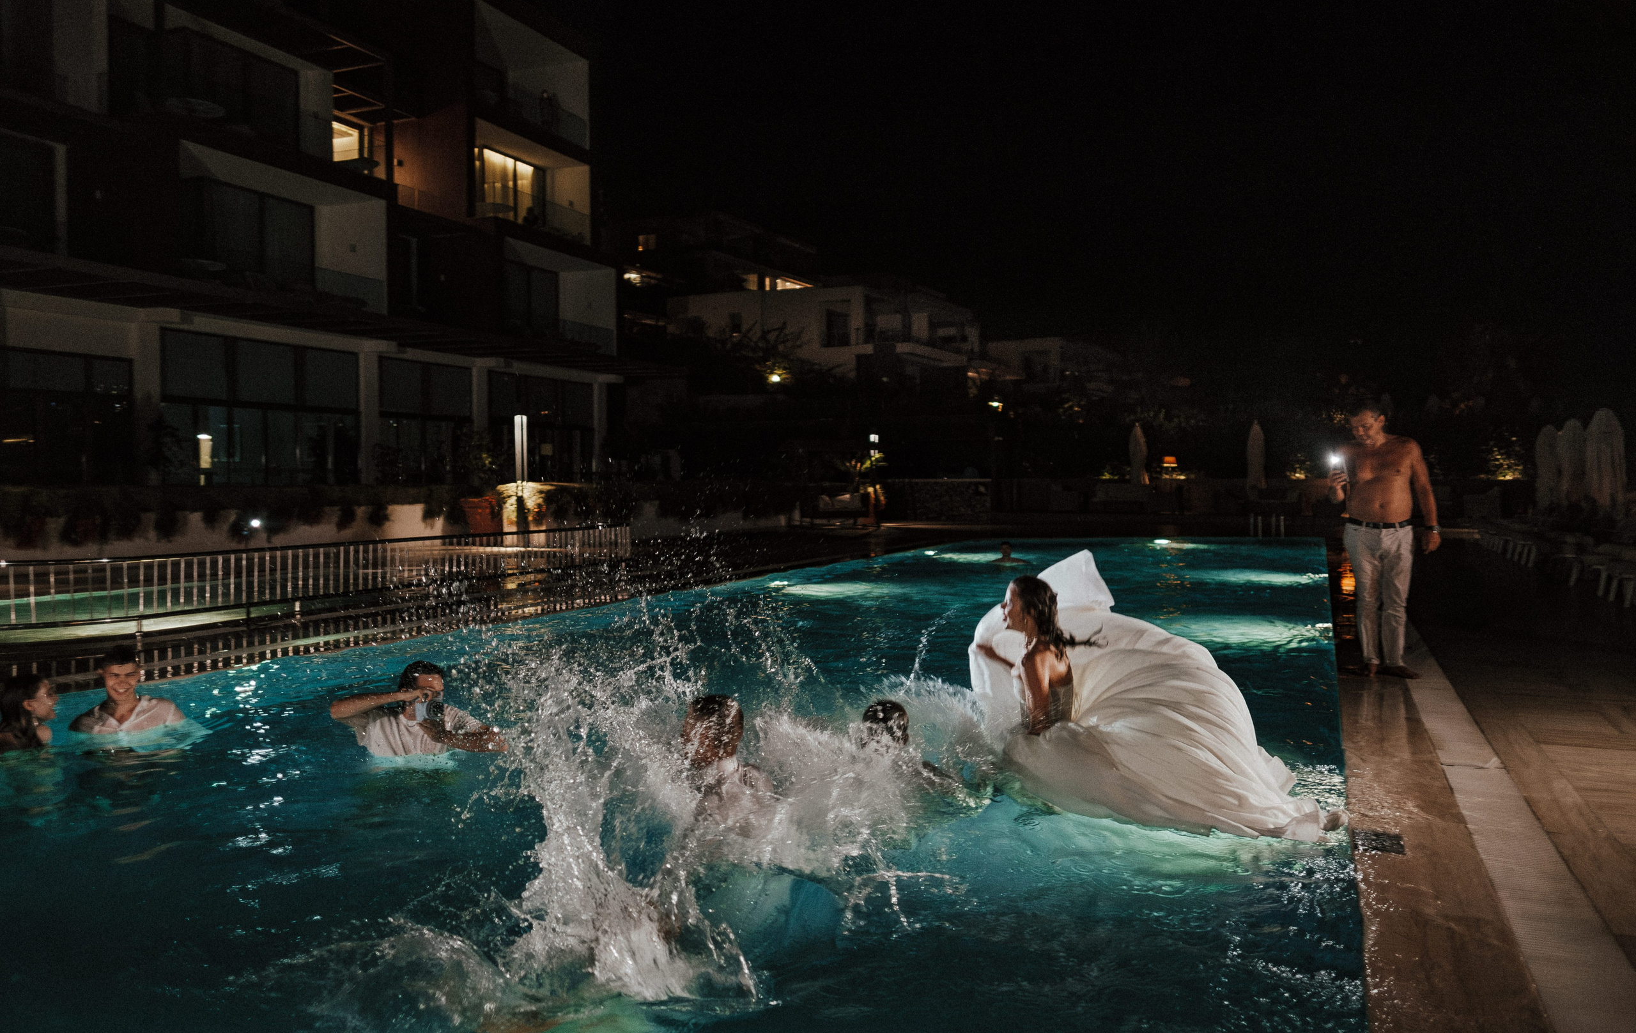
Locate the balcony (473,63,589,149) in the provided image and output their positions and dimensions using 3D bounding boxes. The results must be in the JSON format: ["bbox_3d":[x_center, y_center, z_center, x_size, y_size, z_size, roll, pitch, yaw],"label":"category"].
[{"bbox_3d":[-8.961,-11.826,32.039,1.750,1.050,5.100,1,2,25],"label":"balcony"}]

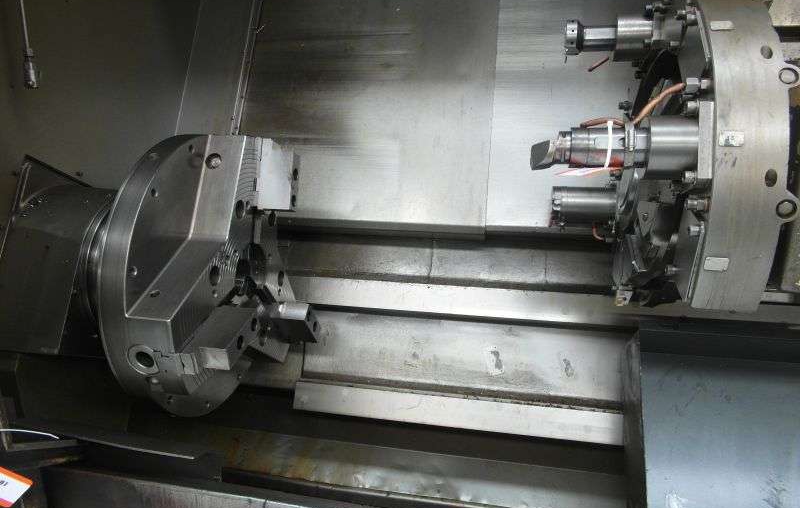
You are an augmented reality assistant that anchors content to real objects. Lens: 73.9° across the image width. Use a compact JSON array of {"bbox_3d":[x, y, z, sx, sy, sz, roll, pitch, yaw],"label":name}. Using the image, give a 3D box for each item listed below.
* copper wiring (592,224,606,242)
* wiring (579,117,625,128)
[{"bbox_3d":[0.465,-0.048,1.240,0.027,0.037,0.020,3,18,10],"label":"copper wiring"},{"bbox_3d":[0.322,-0.210,0.850,0.067,0.017,0.012,3,18,10],"label":"wiring"}]

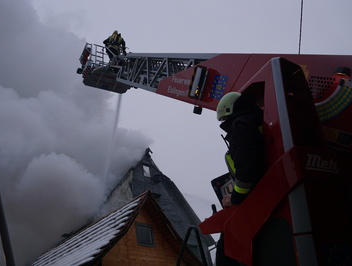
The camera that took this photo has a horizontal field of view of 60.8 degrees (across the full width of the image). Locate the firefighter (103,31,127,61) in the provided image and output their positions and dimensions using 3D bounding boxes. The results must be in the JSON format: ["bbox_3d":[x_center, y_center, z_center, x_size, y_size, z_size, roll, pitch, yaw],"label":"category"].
[{"bbox_3d":[-2.373,-3.244,11.600,0.800,1.750,0.550,3,-23,-18],"label":"firefighter"}]

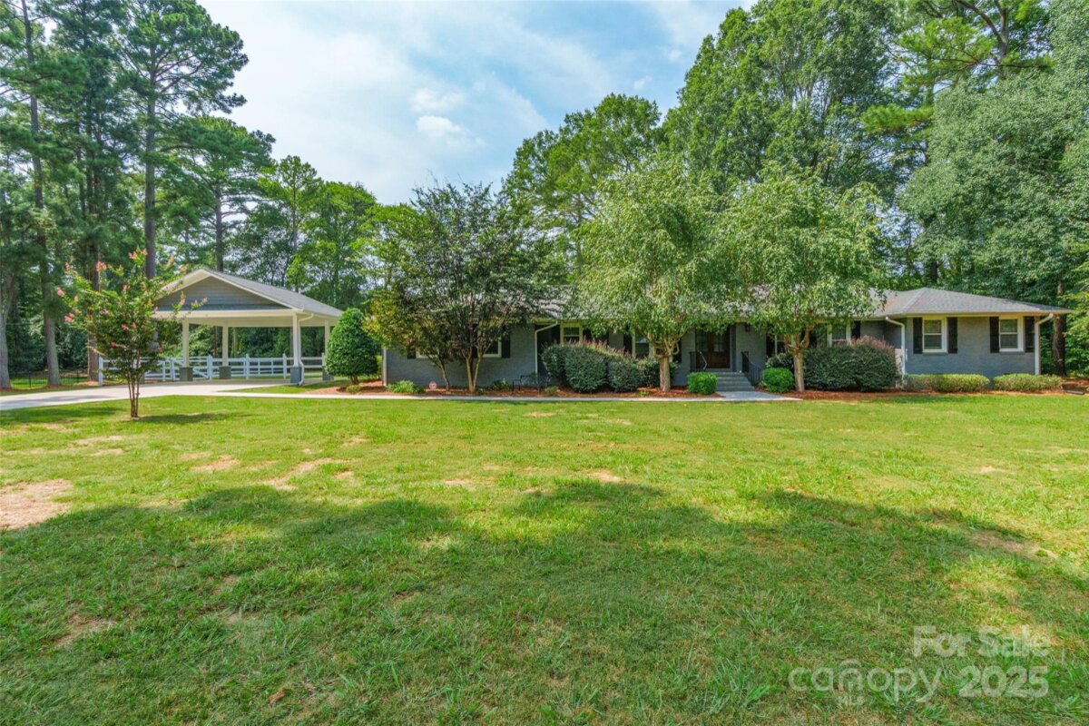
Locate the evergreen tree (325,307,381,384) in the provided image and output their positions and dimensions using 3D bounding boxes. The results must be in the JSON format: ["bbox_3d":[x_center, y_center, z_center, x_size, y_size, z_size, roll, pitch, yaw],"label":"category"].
[{"bbox_3d":[-9.057,-0.841,23.000,2.600,3.600,2.550,0,0,0],"label":"evergreen tree"}]

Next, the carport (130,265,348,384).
[{"bbox_3d":[-12.650,-1.340,21.300,7.700,4.350,6.100,0,0,4],"label":"carport"}]

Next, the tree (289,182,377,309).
[{"bbox_3d":[-16.000,-6.400,38.000,6.600,15.200,6.600,0,0,4],"label":"tree"}]

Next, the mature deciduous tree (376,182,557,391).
[{"bbox_3d":[-3.100,-3.000,18.800,7.200,8.100,6.600,0,0,4],"label":"mature deciduous tree"}]

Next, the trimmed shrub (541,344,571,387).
[{"bbox_3d":[0.615,0.115,20.500,1.500,1.800,1.450,0,0,0],"label":"trimmed shrub"}]

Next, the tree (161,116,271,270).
[{"bbox_3d":[-23.047,-8.000,34.000,7.000,18.200,7.000,0,0,0],"label":"tree"}]

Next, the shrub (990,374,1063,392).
[{"bbox_3d":[18.600,0.730,18.500,2.450,0.660,1.000,0,0,4],"label":"shrub"}]

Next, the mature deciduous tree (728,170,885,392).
[{"bbox_3d":[9.720,-3.070,18.100,5.500,8.300,5.300,0,0,4],"label":"mature deciduous tree"}]

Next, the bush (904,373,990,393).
[{"bbox_3d":[15.480,0.781,18.500,2.800,0.720,1.000,0,0,0],"label":"bush"}]

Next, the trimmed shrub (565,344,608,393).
[{"bbox_3d":[1.660,0.170,18.900,1.600,1.830,1.600,0,0,4],"label":"trimmed shrub"}]

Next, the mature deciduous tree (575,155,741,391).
[{"bbox_3d":[4.638,-3.583,19.400,6.500,9.300,6.200,0,0,0],"label":"mature deciduous tree"}]

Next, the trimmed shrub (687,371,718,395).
[{"bbox_3d":[6.084,0.771,18.700,1.120,0.880,1.100,0,0,0],"label":"trimmed shrub"}]

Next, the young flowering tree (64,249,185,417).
[{"bbox_3d":[-10.384,-0.743,12.000,2.500,4.100,2.450,0,0,0],"label":"young flowering tree"}]

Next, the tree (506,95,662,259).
[{"bbox_3d":[3.188,-10.300,40.000,12.800,23.400,12.000,0,0,0],"label":"tree"}]

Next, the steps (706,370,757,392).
[{"bbox_3d":[7.100,0.710,19.400,2.050,0.800,1.600,0,0,4],"label":"steps"}]

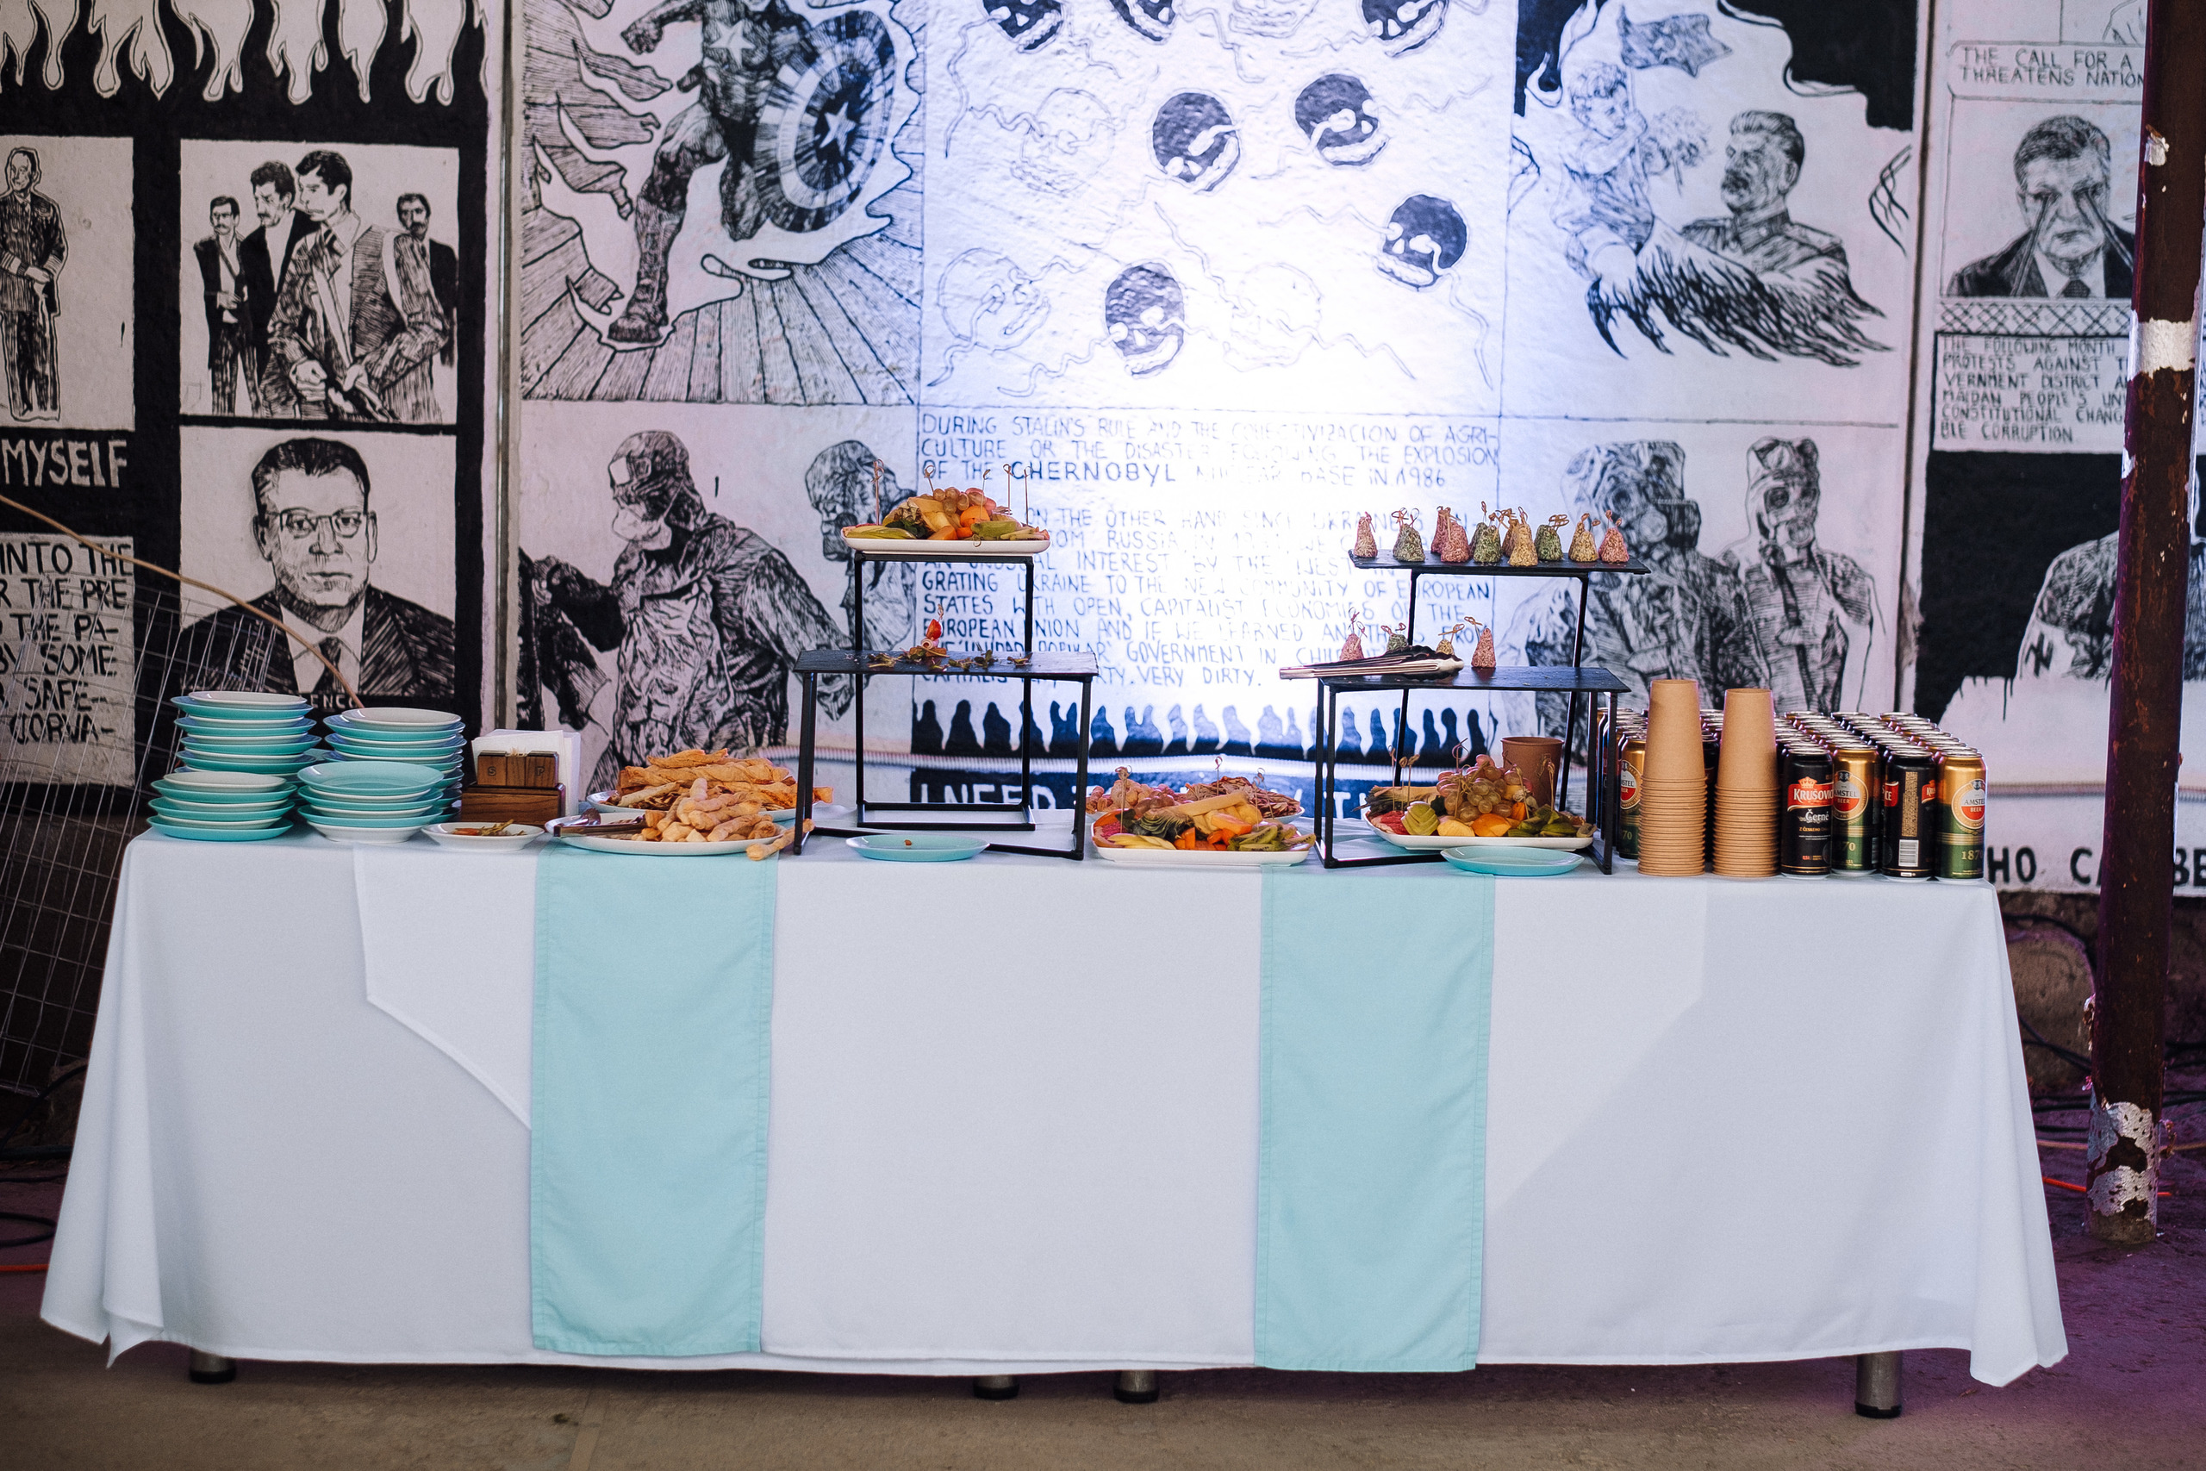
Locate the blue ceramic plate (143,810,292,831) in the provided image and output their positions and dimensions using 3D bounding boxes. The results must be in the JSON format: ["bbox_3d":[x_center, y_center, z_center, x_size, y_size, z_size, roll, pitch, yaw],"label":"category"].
[{"bbox_3d":[-1.169,0.115,6.816,0.192,0.024,0.192,1,6,0],"label":"blue ceramic plate"}]

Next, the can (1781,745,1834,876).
[{"bbox_3d":[0.919,0.101,6.707,0.066,0.168,0.066,1,6,0],"label":"can"}]

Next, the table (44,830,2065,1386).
[{"bbox_3d":[-0.063,0.493,7.001,2.611,0.725,0.670,1,6,0],"label":"table"}]

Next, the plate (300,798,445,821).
[{"bbox_3d":[-0.962,0.110,6.763,0.190,0.022,0.190,1,6,0],"label":"plate"}]

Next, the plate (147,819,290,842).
[{"bbox_3d":[-1.168,0.124,6.817,0.192,0.019,0.192,1,6,0],"label":"plate"}]

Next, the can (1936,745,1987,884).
[{"bbox_3d":[1.119,0.105,6.708,0.066,0.168,0.066,1,6,0],"label":"can"}]

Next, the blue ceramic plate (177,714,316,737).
[{"bbox_3d":[-1.153,-0.008,6.928,0.190,0.022,0.190,1,6,0],"label":"blue ceramic plate"}]

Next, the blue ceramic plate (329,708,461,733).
[{"bbox_3d":[-0.960,-0.004,6.980,0.192,0.024,0.192,1,6,0],"label":"blue ceramic plate"}]

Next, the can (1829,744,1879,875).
[{"bbox_3d":[0.993,0.101,6.770,0.066,0.168,0.066,1,6,0],"label":"can"}]

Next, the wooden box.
[{"bbox_3d":[-0.793,0.093,6.935,0.135,0.055,0.090,1,6,0],"label":"wooden box"}]

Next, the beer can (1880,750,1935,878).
[{"bbox_3d":[1.060,0.105,6.742,0.066,0.168,0.066,1,6,0],"label":"beer can"}]

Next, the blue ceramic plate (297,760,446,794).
[{"bbox_3d":[-0.961,0.064,6.759,0.190,0.023,0.190,1,9,0],"label":"blue ceramic plate"}]

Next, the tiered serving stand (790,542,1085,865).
[{"bbox_3d":[-0.208,-0.053,6.987,0.403,0.380,0.580,1,6,0],"label":"tiered serving stand"}]

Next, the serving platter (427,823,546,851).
[{"bbox_3d":[-0.811,0.135,6.747,0.163,0.025,0.163,1,6,0],"label":"serving platter"}]

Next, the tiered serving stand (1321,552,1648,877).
[{"bbox_3d":[0.517,-0.040,6.987,0.457,0.385,0.580,1,6,0],"label":"tiered serving stand"}]

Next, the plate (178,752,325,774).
[{"bbox_3d":[-1.159,0.038,6.990,0.192,0.024,0.192,1,6,0],"label":"plate"}]

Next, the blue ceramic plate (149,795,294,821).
[{"bbox_3d":[-1.154,0.100,6.743,0.190,0.022,0.190,1,6,0],"label":"blue ceramic plate"}]

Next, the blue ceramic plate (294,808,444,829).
[{"bbox_3d":[-0.970,0.111,6.820,0.192,0.024,0.192,1,6,0],"label":"blue ceramic plate"}]

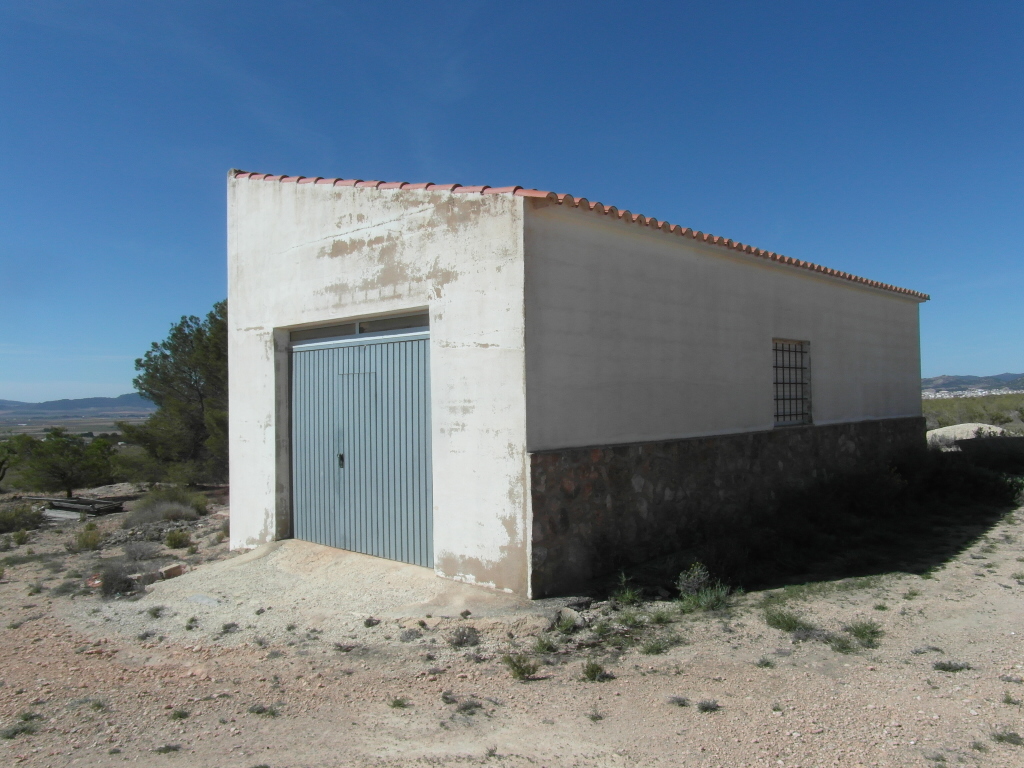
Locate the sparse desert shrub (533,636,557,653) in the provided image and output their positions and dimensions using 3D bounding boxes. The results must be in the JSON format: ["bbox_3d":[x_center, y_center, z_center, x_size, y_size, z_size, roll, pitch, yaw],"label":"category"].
[{"bbox_3d":[0.204,1.634,4.477,0.151,0.075,0.135,-1,-1,0],"label":"sparse desert shrub"}]

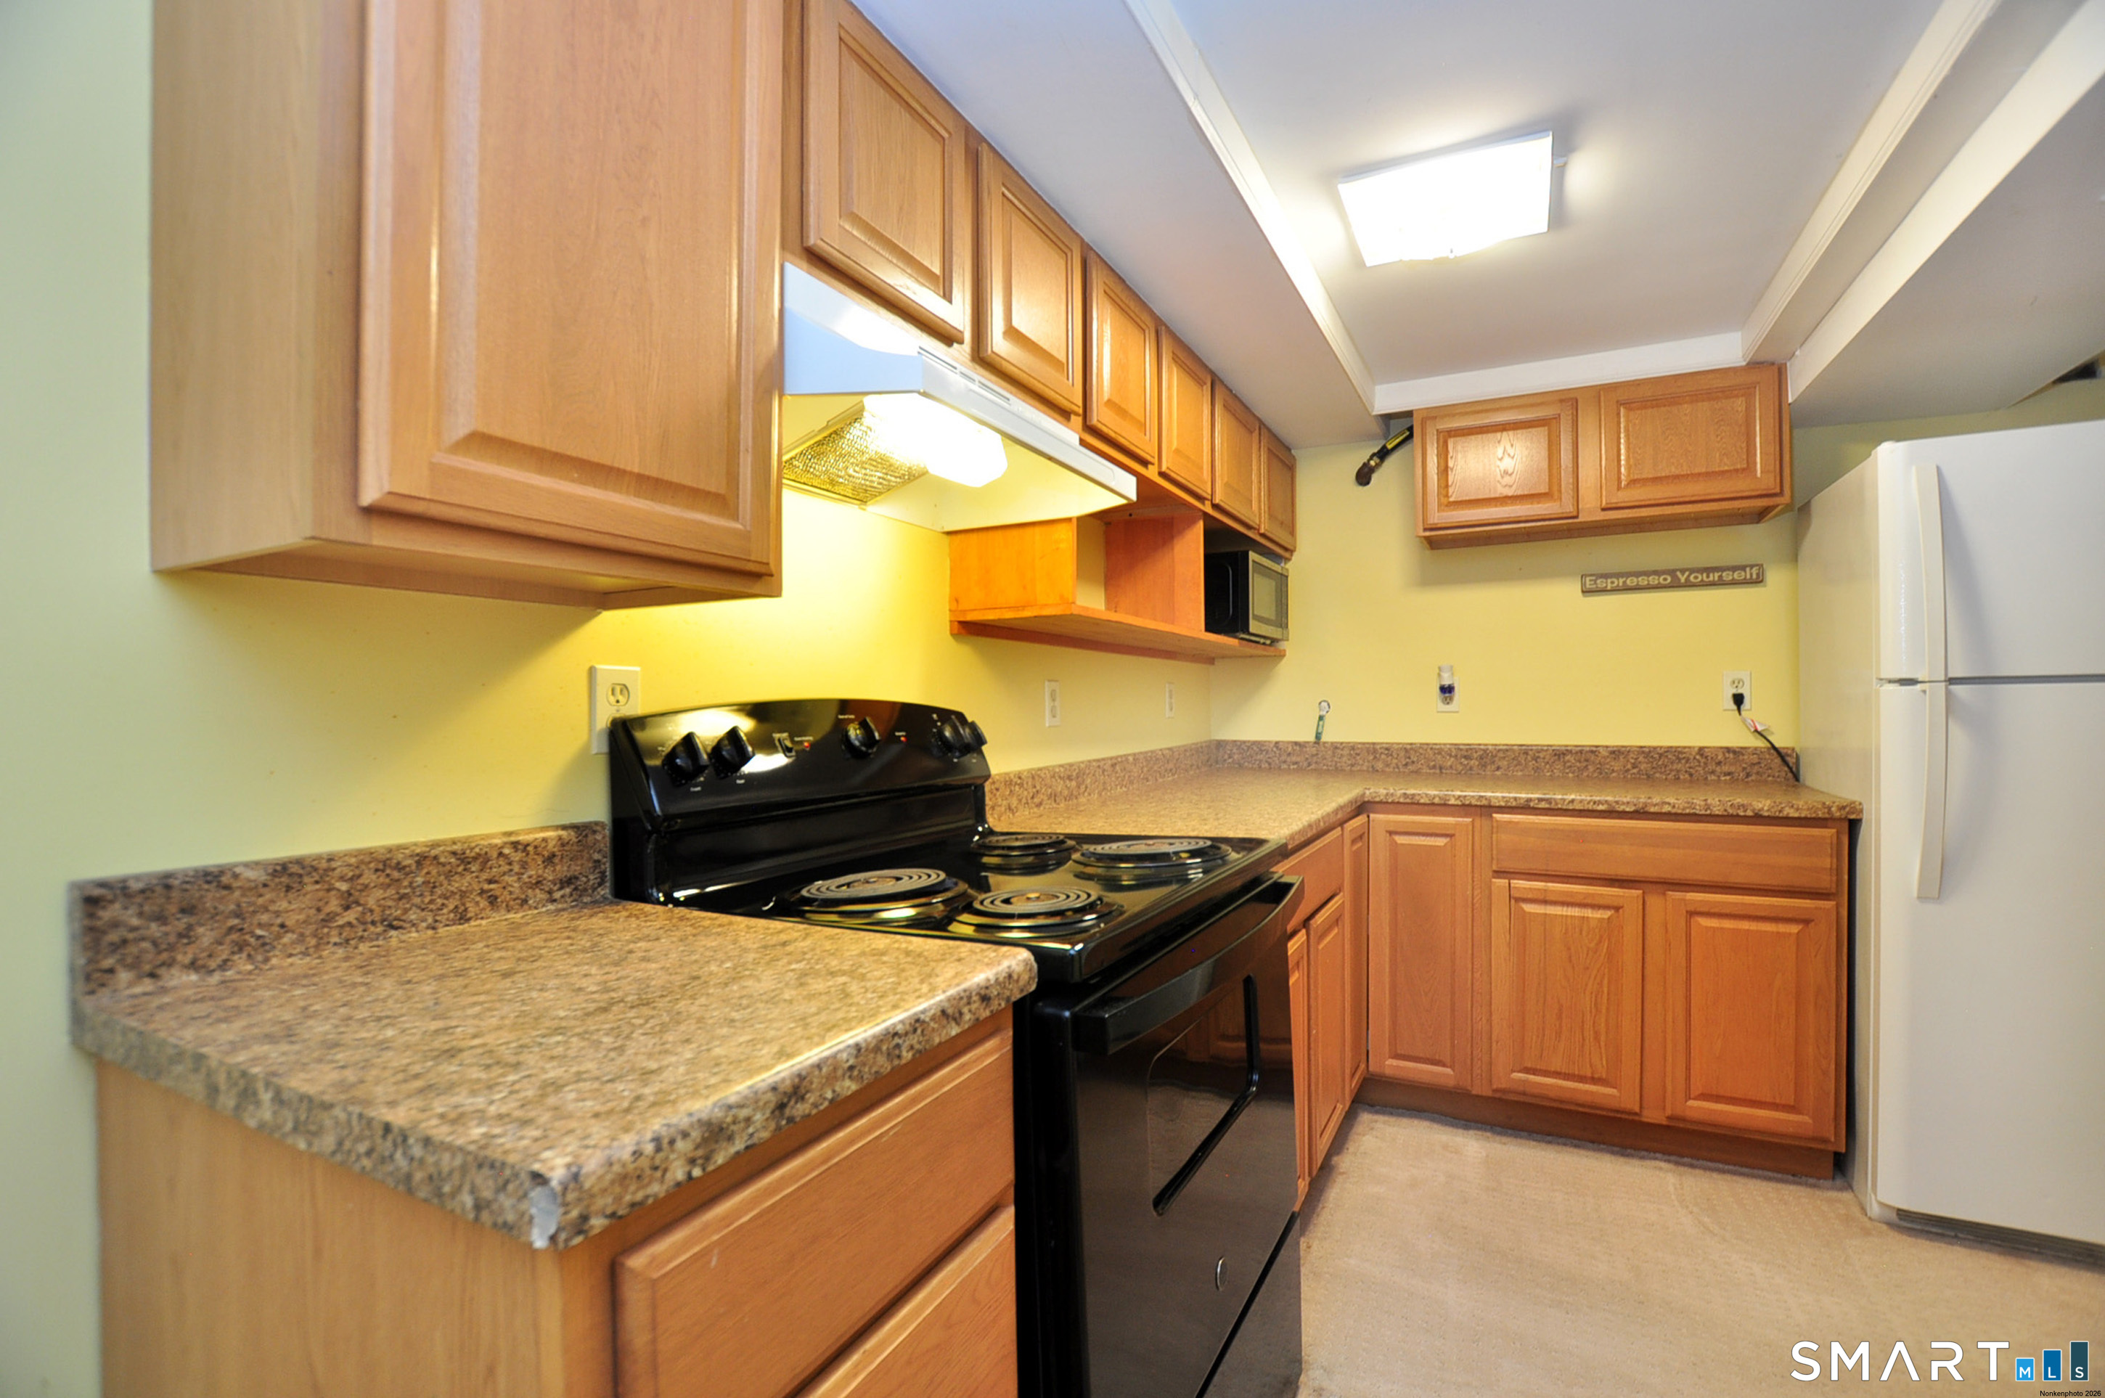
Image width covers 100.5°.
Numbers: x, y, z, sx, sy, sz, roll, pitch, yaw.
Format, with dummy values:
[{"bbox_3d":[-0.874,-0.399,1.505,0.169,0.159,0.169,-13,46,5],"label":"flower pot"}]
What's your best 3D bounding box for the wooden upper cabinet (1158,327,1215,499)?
[{"bbox_3d":[0.207,-0.720,2.346,0.330,0.345,0.410,-1,-1,29],"label":"wooden upper cabinet"}]

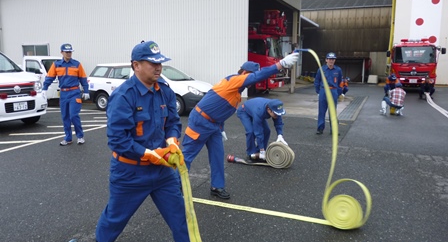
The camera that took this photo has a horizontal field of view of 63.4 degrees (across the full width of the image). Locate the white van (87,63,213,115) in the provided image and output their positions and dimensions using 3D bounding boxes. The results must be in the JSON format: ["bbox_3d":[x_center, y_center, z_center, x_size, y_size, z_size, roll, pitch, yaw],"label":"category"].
[{"bbox_3d":[-2.212,-1.072,11.487,4.395,1.500,1.695,4,9,20],"label":"white van"}]

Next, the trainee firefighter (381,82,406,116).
[{"bbox_3d":[5.115,-0.673,10.950,0.680,0.950,0.680,1,9,2],"label":"trainee firefighter"}]

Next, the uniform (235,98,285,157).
[{"bbox_3d":[0.520,0.117,5.194,0.620,0.860,0.480,5,10,30],"label":"uniform"}]

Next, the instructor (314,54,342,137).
[{"bbox_3d":[2.209,-0.581,7.660,0.600,1.720,0.340,2,9,13],"label":"instructor"}]

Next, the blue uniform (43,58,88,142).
[{"bbox_3d":[-2.872,-0.405,6.580,0.800,1.460,0.360,-1,9,-8],"label":"blue uniform"}]

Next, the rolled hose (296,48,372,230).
[{"bbox_3d":[0.966,0.154,3.157,0.600,1.530,0.170,4,9,26],"label":"rolled hose"}]

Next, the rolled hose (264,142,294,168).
[{"bbox_3d":[0.809,0.474,5.190,0.370,0.355,0.130,5,10,27],"label":"rolled hose"}]

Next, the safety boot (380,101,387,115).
[{"bbox_3d":[4.784,-0.385,10.870,0.120,0.400,0.270,-6,10,-35],"label":"safety boot"}]

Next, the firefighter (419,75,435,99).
[{"bbox_3d":[9.035,-1.509,16.352,0.620,0.980,0.660,3,9,20],"label":"firefighter"}]

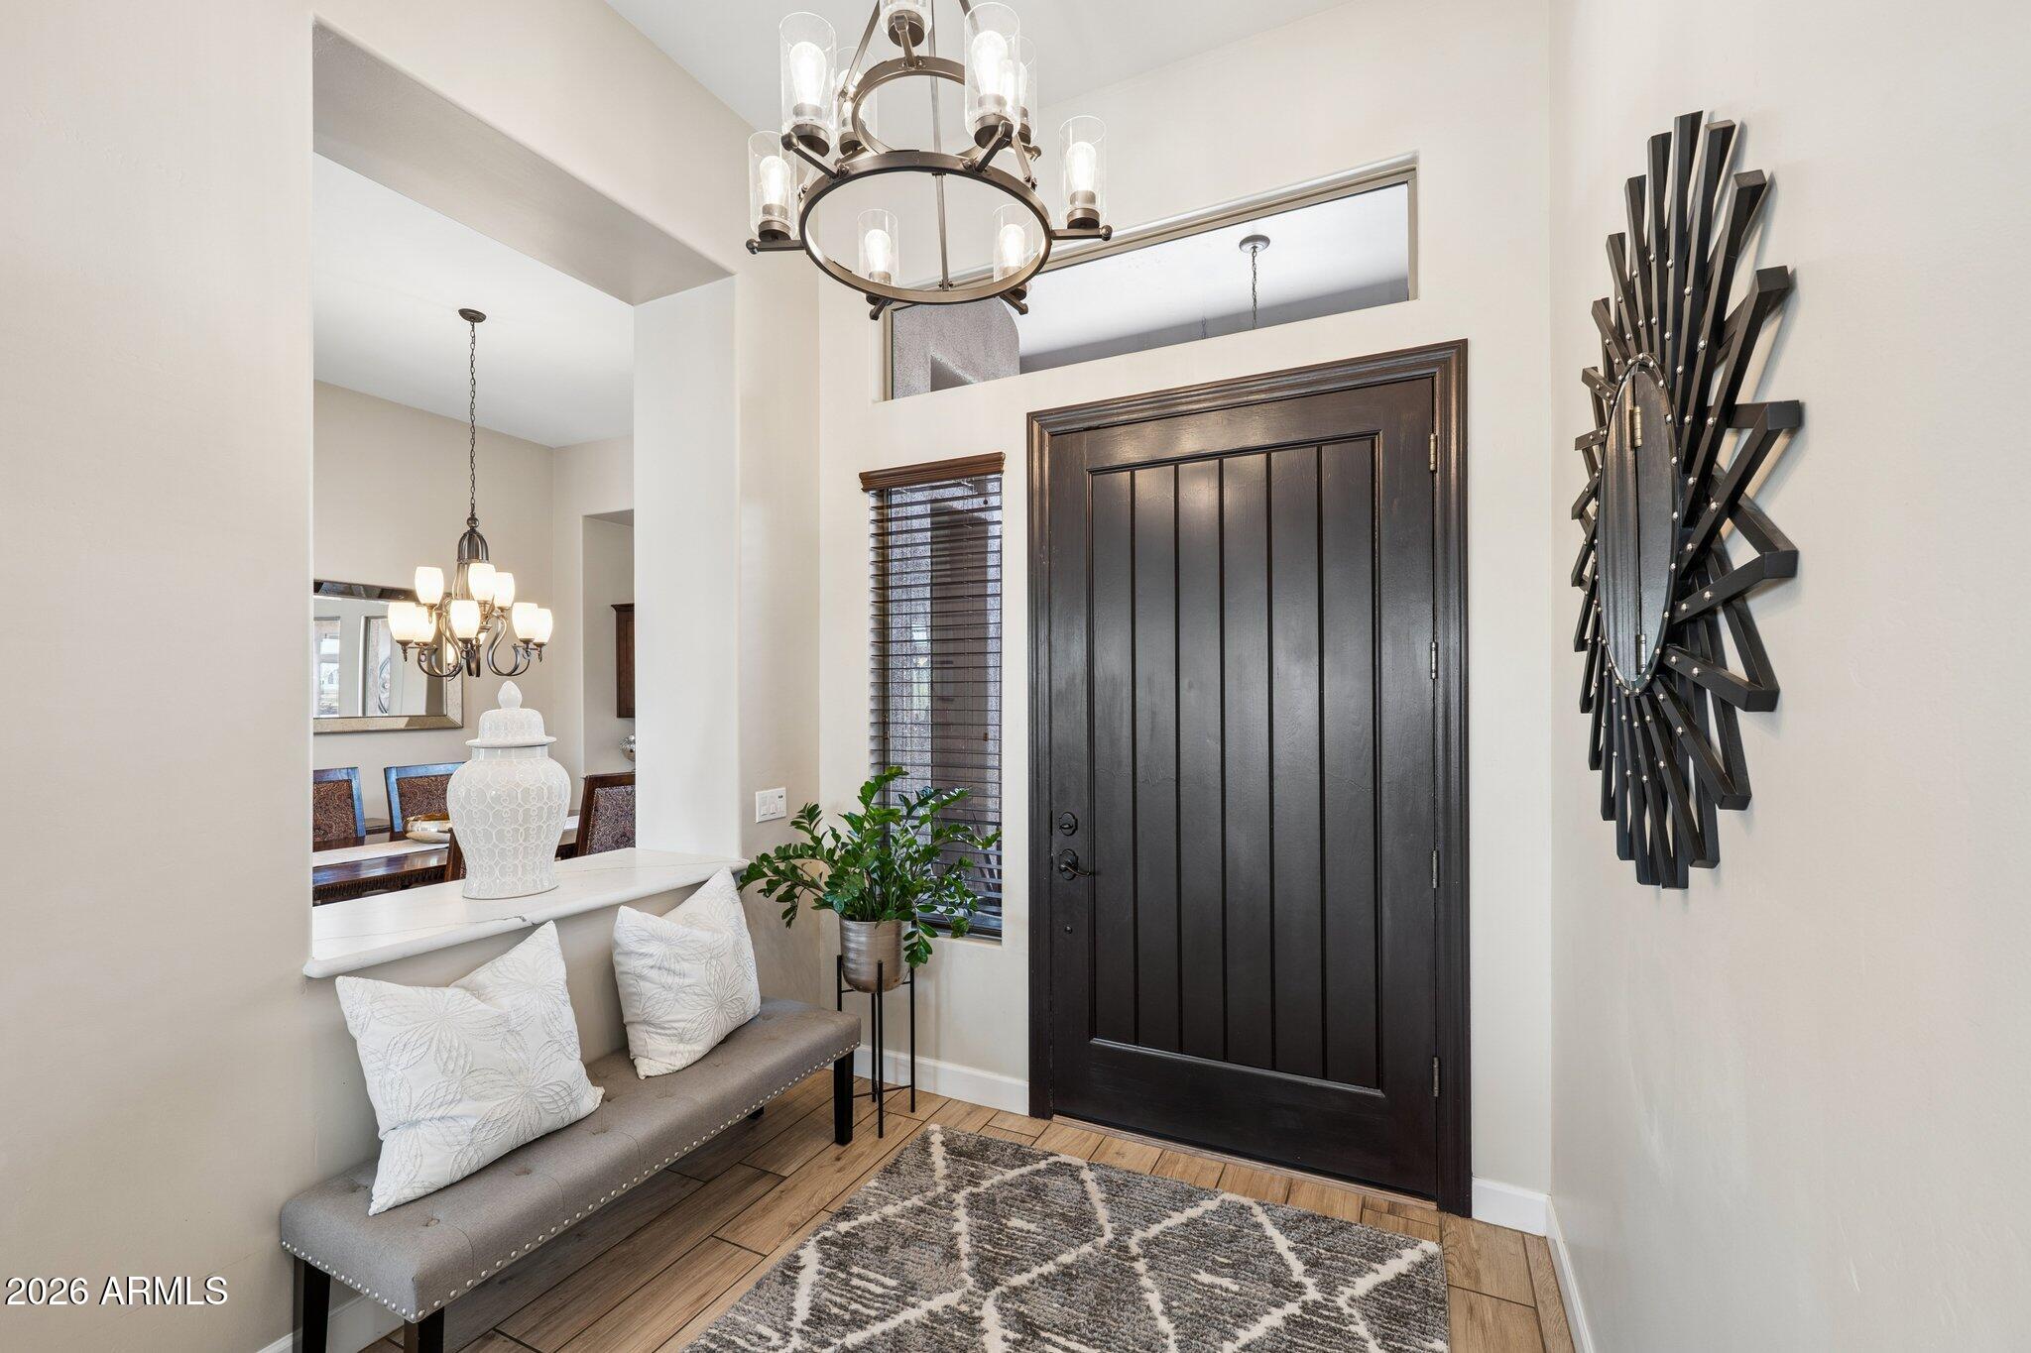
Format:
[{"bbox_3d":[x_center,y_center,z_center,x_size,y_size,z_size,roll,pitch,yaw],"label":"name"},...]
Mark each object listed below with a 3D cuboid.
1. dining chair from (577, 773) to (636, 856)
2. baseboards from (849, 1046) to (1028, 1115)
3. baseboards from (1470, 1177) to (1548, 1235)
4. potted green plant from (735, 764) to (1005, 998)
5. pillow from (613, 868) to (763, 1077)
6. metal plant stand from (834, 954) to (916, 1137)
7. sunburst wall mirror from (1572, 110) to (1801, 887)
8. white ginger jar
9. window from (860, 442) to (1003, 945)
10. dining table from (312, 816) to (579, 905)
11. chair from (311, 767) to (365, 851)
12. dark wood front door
[{"bbox_3d":[-2.200,1.055,4.220,0.620,1.120,0.500,-1,-1,33],"label":"dining chair"},{"bbox_3d":[-0.370,1.542,3.040,0.900,0.132,0.020,0,-1,25],"label":"baseboards"},{"bbox_3d":[1.373,1.476,2.189,0.180,0.115,0.018,0,-1,26],"label":"baseboards"},{"bbox_3d":[-0.468,0.687,2.706,0.820,0.760,0.620,0,-1,26],"label":"potted green plant"},{"bbox_3d":[-0.951,0.863,2.329,0.150,0.450,0.430,-25,-15,27],"label":"pillow"},{"bbox_3d":[-0.481,1.247,2.750,0.190,0.590,0.190,0,-1,26],"label":"metal plant stand"},{"bbox_3d":[0.902,-0.209,1.145,0.060,0.980,0.970,0,-1,26],"label":"sunburst wall mirror"},{"bbox_3d":[-1.583,0.341,2.485,0.325,0.652,0.325,0,-1,0],"label":"white ginger jar"},{"bbox_3d":[-0.300,0.083,3.045,0.600,1.800,0.100,0,-1,25],"label":"window"},{"bbox_3d":[-2.820,1.225,4.100,1.150,0.770,2.150,-1,-1,31],"label":"dining table"},{"bbox_3d":[-3.390,1.050,3.880,0.620,1.120,0.500,0,-1,28],"label":"chair"},{"bbox_3d":[0.700,0.300,2.610,1.370,2.530,0.120,0,-1,24],"label":"dark wood front door"}]

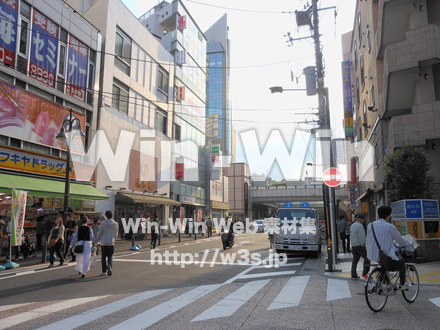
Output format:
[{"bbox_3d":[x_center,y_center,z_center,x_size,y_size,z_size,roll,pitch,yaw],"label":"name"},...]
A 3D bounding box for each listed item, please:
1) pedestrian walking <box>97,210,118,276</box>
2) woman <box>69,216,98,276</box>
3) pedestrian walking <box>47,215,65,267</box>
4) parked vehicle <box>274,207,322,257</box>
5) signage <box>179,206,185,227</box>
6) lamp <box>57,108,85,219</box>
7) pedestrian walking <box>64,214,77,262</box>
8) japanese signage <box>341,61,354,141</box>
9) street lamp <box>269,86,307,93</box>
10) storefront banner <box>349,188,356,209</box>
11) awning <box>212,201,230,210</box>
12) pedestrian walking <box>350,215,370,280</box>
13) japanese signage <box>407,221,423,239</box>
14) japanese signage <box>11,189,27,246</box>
[{"bbox_3d":[-3.066,2.146,9.785,0.550,1.749,0.420,1,-9,-6],"label":"pedestrian walking"},{"bbox_3d":[-3.674,2.180,9.566,0.620,1.600,0.420,1,-8,-8],"label":"woman"},{"bbox_3d":[-5.279,2.490,11.527,0.480,1.608,0.430,-3,-9,18],"label":"pedestrian walking"},{"bbox_3d":[3.664,2.973,16.136,1.720,2.020,4.700,-2,-9,16],"label":"parked vehicle"},{"bbox_3d":[-3.161,4.400,30.000,0.540,1.750,0.060,-2,-9,16],"label":"signage"},{"bbox_3d":[-5.682,0.657,13.364,1.300,5.650,0.420,-2,-9,16],"label":"lamp"},{"bbox_3d":[-5.475,2.680,13.118,0.470,1.717,0.450,-5,-10,28],"label":"pedestrian walking"},{"bbox_3d":[9.838,-4.966,27.224,0.640,6.310,0.280,-2,-9,16],"label":"japanese signage"},{"bbox_3d":[2.499,-2.666,12.616,1.600,0.240,0.280,-2,-9,16],"label":"street lamp"},{"bbox_3d":[11.505,2.909,30.903,0.620,1.750,0.150,-2,-9,16],"label":"storefront banner"},{"bbox_3d":[0.069,4.562,39.716,0.600,0.750,7.100,-2,-9,16],"label":"awning"},{"bbox_3d":[3.722,2.140,9.491,0.480,1.645,0.420,-8,-12,41],"label":"pedestrian walking"},{"bbox_3d":[6.554,2.185,11.944,0.490,0.610,0.060,-6,-10,32],"label":"japanese signage"},{"bbox_3d":[-6.673,1.754,11.821,0.120,1.820,0.580,-2,-9,16],"label":"japanese signage"}]

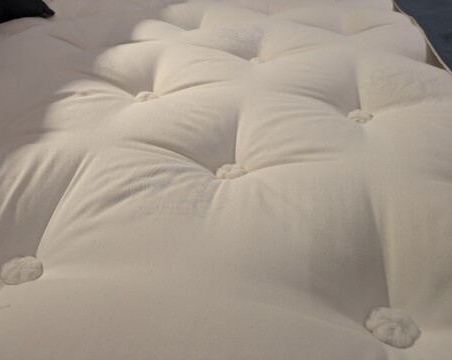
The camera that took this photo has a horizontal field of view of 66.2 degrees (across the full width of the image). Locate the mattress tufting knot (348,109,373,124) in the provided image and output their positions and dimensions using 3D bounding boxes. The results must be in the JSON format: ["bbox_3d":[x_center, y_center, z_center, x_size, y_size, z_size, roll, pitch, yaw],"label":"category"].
[{"bbox_3d":[0.179,-0.084,0.461,0.033,0.012,0.033,7,42,9],"label":"mattress tufting knot"}]

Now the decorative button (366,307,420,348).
[{"bbox_3d":[0.119,0.105,0.247,0.036,0.012,0.036,7,42,9],"label":"decorative button"}]

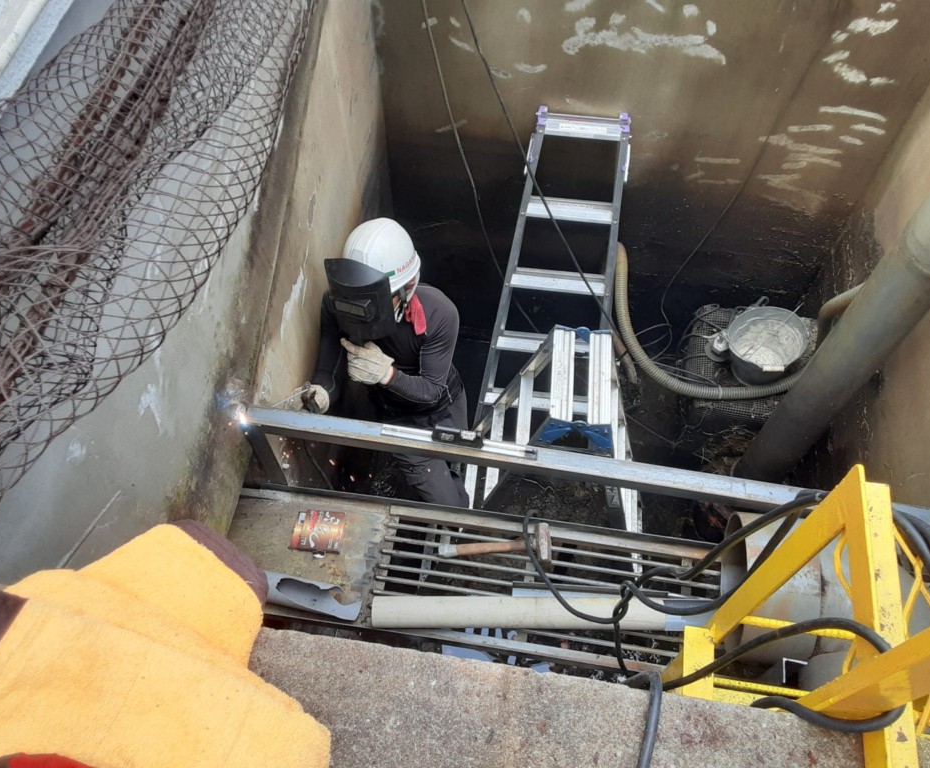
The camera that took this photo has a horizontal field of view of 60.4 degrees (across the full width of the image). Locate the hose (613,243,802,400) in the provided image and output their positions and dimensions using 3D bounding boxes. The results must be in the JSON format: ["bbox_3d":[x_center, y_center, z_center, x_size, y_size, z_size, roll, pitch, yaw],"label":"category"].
[{"bbox_3d":[1.031,-0.260,3.306,0.920,0.570,0.440,9,61,6],"label":"hose"}]

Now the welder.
[{"bbox_3d":[-0.239,0.092,2.974,0.580,1.360,0.680,16,62,9],"label":"welder"}]

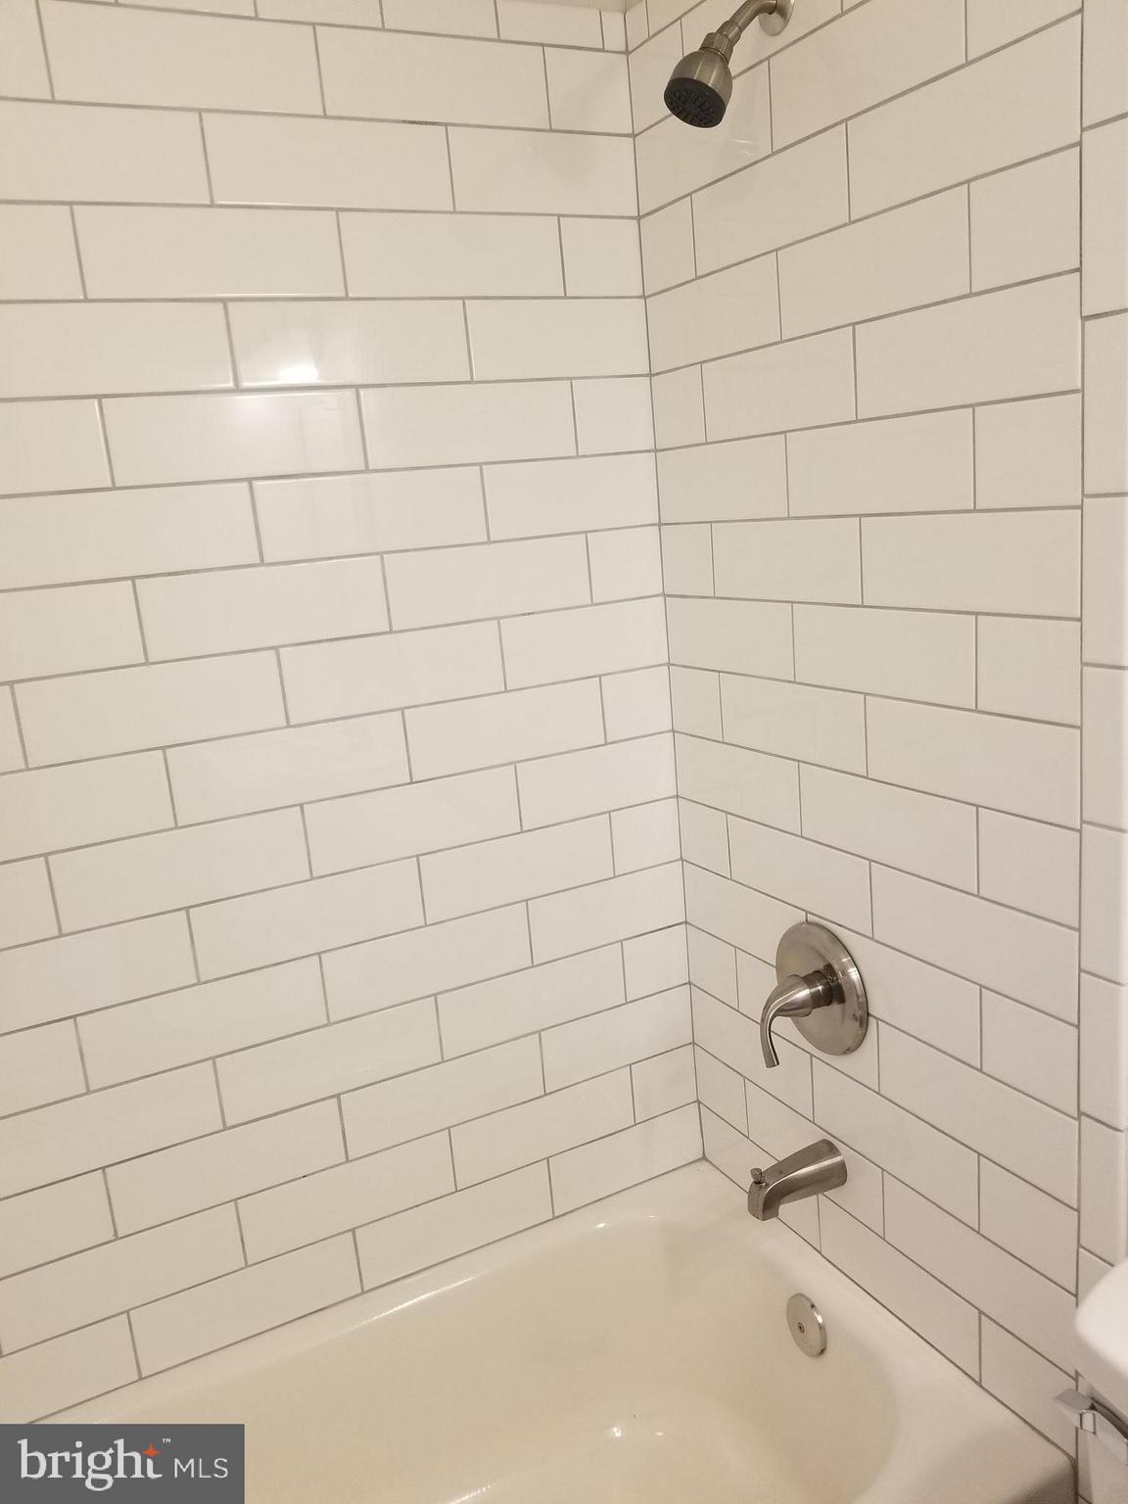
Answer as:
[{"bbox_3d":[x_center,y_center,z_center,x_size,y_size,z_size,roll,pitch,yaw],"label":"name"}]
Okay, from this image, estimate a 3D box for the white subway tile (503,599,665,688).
[{"bbox_3d":[0.033,-0.161,1.647,0.276,0.102,0.009,-11,13,-25],"label":"white subway tile"}]

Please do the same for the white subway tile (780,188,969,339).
[{"bbox_3d":[0.329,-0.521,1.221,0.009,0.101,0.292,-11,14,-26],"label":"white subway tile"}]

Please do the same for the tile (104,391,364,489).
[{"bbox_3d":[-0.394,-0.387,1.383,0.305,0.102,0.009,-11,13,-25],"label":"tile"}]

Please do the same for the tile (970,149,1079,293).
[{"bbox_3d":[0.427,-0.491,1.037,0.009,0.102,0.122,-11,13,-26],"label":"tile"}]

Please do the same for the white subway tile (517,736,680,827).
[{"bbox_3d":[0.051,0.043,1.690,0.276,0.102,0.009,-11,13,-25],"label":"white subway tile"}]

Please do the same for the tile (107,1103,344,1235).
[{"bbox_3d":[-0.449,0.555,1.523,0.304,0.102,0.010,-11,14,-25],"label":"tile"}]

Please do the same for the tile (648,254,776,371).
[{"bbox_3d":[0.194,-0.569,1.482,0.010,0.101,0.295,-11,14,-26],"label":"tile"}]

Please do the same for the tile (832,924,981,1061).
[{"bbox_3d":[0.403,0.287,1.401,0.009,0.101,0.305,-11,13,-26],"label":"tile"}]

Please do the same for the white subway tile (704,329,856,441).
[{"bbox_3d":[0.259,-0.443,1.383,0.009,0.101,0.298,-11,14,-26],"label":"white subway tile"}]

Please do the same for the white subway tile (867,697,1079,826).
[{"bbox_3d":[0.431,0.004,1.212,0.009,0.101,0.298,-11,14,-26],"label":"white subway tile"}]

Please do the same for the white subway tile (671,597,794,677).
[{"bbox_3d":[0.229,-0.162,1.574,0.010,0.101,0.295,-11,14,-26],"label":"white subway tile"}]

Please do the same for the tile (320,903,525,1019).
[{"bbox_3d":[-0.189,0.295,1.608,0.305,0.101,0.010,-11,14,-26],"label":"tile"}]

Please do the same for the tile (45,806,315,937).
[{"bbox_3d":[-0.475,0.145,1.422,0.304,0.101,0.009,-11,14,-26],"label":"tile"}]

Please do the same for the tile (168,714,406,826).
[{"bbox_3d":[-0.357,0.018,1.470,0.305,0.101,0.009,-11,13,-25],"label":"tile"}]

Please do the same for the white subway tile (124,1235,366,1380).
[{"bbox_3d":[-0.430,0.752,1.550,0.302,0.101,0.009,-11,14,-26],"label":"white subway tile"}]

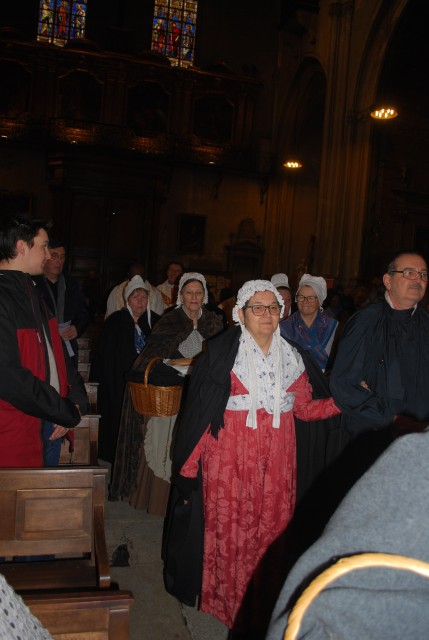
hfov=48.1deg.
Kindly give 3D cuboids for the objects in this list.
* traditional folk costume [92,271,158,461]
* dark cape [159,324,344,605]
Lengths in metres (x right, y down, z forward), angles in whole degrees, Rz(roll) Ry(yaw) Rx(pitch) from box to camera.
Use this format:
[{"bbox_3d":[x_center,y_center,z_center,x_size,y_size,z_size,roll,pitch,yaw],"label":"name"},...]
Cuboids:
[{"bbox_3d":[-0.640,0.441,3.680,0.560,1.570,0.420,2,6,-12],"label":"traditional folk costume"},{"bbox_3d":[0.150,0.677,2.240,0.760,1.330,0.500,2,6,-9],"label":"dark cape"}]

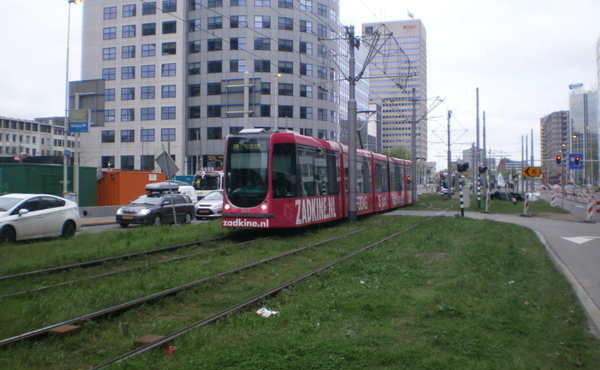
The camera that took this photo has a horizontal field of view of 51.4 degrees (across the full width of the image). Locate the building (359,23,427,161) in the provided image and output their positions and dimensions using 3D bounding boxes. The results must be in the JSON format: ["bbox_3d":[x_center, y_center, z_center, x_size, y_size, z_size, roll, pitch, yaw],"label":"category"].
[{"bbox_3d":[57.100,-46.000,373.000,33.900,95.300,30.000,0,0,17],"label":"building"}]

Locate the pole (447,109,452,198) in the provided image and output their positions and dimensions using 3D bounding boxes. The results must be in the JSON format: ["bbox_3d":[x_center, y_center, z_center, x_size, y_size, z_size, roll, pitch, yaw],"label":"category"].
[{"bbox_3d":[15.960,-3.250,66.500,0.340,9.590,0.340,0,0,0],"label":"pole"}]

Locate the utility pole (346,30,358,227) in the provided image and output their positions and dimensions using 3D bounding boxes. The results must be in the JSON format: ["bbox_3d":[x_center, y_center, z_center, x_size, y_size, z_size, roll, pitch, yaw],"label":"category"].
[{"bbox_3d":[2.210,-2.500,26.000,0.360,8.210,0.360,0,0,0],"label":"utility pole"}]

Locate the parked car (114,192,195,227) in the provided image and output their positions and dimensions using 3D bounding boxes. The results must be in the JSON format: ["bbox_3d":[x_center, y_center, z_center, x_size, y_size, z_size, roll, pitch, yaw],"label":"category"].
[{"bbox_3d":[-6.350,1.110,28.000,1.720,1.520,4.410,0,0,19],"label":"parked car"}]

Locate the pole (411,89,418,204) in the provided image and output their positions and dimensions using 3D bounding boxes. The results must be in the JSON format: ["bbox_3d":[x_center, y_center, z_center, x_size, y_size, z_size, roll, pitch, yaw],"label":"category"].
[{"bbox_3d":[8.050,-2.640,43.700,0.330,8.370,0.330,0,0,0],"label":"pole"}]

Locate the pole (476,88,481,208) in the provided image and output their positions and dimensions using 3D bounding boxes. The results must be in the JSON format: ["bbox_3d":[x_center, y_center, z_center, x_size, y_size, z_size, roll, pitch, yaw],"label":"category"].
[{"bbox_3d":[15.540,-3.450,54.500,0.300,9.960,0.300,0,0,0],"label":"pole"}]

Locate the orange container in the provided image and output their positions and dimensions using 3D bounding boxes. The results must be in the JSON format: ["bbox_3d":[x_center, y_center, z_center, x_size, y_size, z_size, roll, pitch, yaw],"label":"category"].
[{"bbox_3d":[-12.600,0.400,46.200,2.440,2.590,6.060,0,0,19],"label":"orange container"}]

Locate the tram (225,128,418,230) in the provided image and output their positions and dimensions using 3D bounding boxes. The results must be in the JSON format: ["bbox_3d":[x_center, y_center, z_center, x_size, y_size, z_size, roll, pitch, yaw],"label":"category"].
[{"bbox_3d":[3.300,-0.080,34.100,2.450,3.350,30.200,0,0,19],"label":"tram"}]

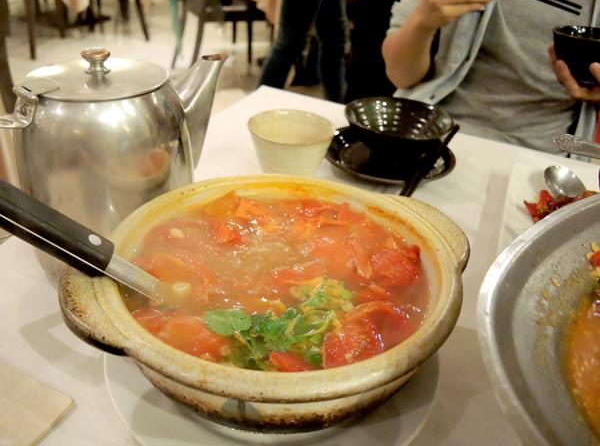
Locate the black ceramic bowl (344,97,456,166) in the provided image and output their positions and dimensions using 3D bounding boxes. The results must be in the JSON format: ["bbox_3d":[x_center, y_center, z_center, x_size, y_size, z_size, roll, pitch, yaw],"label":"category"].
[{"bbox_3d":[0.103,-0.091,0.570,0.117,0.054,0.117,5,33,0],"label":"black ceramic bowl"}]

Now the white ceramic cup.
[{"bbox_3d":[-0.010,-0.068,0.522,0.086,0.063,0.086,3,34,-2],"label":"white ceramic cup"}]

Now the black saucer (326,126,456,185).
[{"bbox_3d":[0.095,-0.072,0.581,0.148,0.020,0.148,3,34,-2],"label":"black saucer"}]

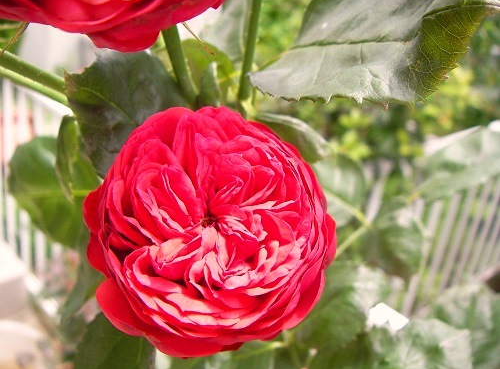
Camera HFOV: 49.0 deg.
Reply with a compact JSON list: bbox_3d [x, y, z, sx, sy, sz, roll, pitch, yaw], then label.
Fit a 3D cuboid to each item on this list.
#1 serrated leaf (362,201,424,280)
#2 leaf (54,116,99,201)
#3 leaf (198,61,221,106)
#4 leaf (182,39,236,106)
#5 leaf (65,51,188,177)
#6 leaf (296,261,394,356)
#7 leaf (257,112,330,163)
[{"bbox_3d":[0.093,0.036,0.355,0.041,0.050,0.022,12,-23,-5],"label":"serrated leaf"},{"bbox_3d":[-0.088,-0.013,0.285,0.023,0.045,0.018,4,-11,13],"label":"leaf"},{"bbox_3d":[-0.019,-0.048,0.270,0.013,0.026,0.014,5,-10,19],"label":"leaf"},{"bbox_3d":[-0.022,-0.058,0.290,0.034,0.037,0.016,6,-15,-4],"label":"leaf"},{"bbox_3d":[-0.058,-0.032,0.262,0.068,0.060,0.020,29,-17,13],"label":"leaf"},{"bbox_3d":[0.052,0.070,0.315,0.057,0.022,0.054,13,62,-3],"label":"leaf"},{"bbox_3d":[0.023,-0.025,0.285,0.042,0.022,0.022,26,68,1],"label":"leaf"}]

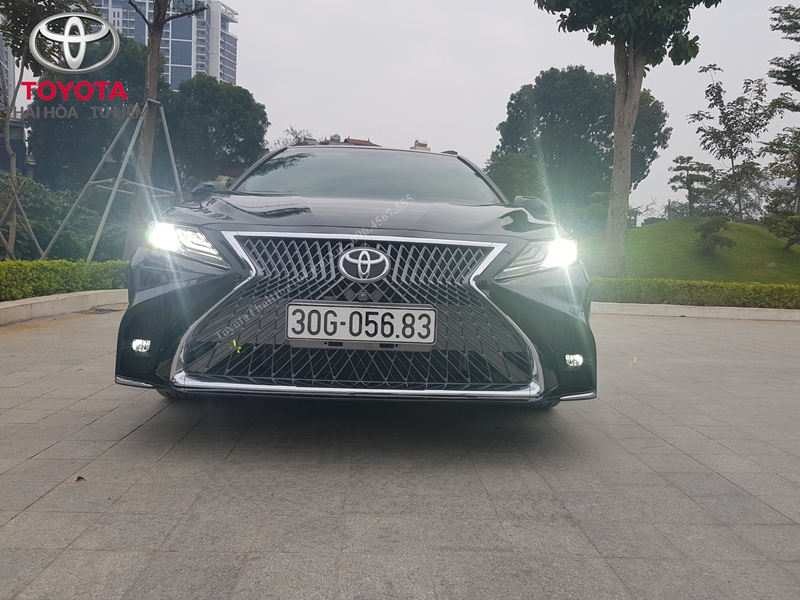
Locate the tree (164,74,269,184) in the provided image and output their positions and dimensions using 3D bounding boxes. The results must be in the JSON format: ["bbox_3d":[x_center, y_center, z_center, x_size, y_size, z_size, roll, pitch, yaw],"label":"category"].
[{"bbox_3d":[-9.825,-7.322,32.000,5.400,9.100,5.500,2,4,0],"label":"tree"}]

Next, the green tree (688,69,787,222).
[{"bbox_3d":[13.199,-6.101,23.500,3.690,5.910,3.500,2,4,0],"label":"green tree"}]

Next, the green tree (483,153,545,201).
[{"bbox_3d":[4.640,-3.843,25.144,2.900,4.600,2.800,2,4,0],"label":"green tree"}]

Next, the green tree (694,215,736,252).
[{"bbox_3d":[9.421,-1.992,18.000,1.180,1.130,1.100,2,4,0],"label":"green tree"}]

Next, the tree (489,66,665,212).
[{"bbox_3d":[10.213,-7.950,34.000,9.510,10.060,9.000,2,4,0],"label":"tree"}]

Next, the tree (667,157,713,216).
[{"bbox_3d":[11.361,-4.419,23.500,1.690,2.360,1.600,2,4,0],"label":"tree"}]

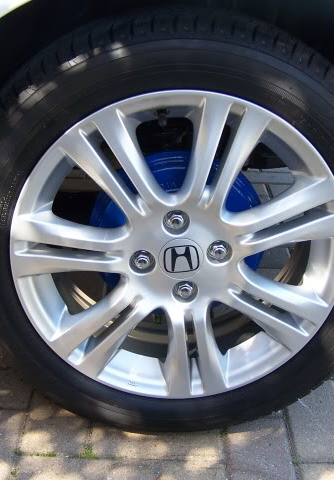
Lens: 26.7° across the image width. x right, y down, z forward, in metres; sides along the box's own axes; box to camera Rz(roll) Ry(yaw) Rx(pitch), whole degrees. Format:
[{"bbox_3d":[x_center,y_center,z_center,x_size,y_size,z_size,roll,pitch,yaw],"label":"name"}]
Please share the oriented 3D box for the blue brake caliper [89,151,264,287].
[{"bbox_3d":[0.016,-0.004,0.967,0.243,0.235,0.065,0,24,-3],"label":"blue brake caliper"}]

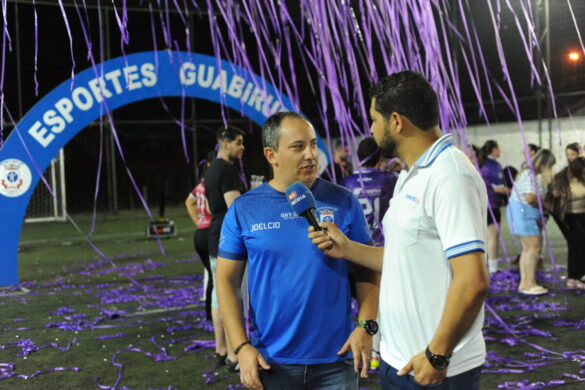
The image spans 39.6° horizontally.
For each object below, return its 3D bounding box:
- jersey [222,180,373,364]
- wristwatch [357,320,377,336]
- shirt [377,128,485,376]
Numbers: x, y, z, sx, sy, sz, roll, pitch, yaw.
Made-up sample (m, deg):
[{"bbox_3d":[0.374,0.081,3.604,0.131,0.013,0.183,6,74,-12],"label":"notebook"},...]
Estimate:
[{"bbox_3d":[0.012,0.265,2.840,0.530,0.660,0.290,0,2,-6],"label":"jersey"},{"bbox_3d":[0.255,0.455,2.770,0.066,0.050,0.056,15,-20,-30],"label":"wristwatch"},{"bbox_3d":[0.430,0.172,2.480,0.310,0.710,0.470,-1,2,-18],"label":"shirt"}]

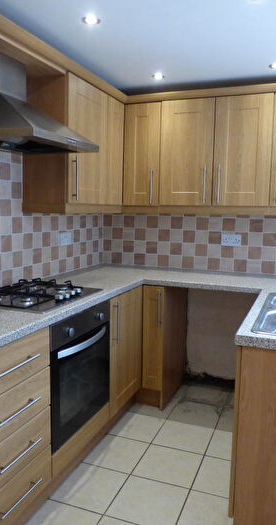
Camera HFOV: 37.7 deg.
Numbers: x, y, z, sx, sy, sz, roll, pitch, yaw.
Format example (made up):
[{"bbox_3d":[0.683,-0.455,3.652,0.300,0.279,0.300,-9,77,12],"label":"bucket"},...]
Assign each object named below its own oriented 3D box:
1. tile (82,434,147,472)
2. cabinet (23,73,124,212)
[{"bbox_3d":[-0.116,1.058,2.245,0.296,0.010,0.305,3,7,21],"label":"tile"},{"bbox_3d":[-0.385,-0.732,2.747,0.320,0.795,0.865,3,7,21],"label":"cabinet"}]

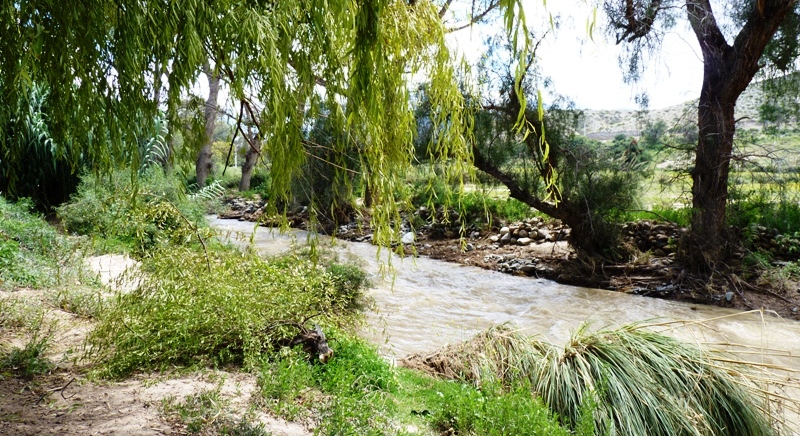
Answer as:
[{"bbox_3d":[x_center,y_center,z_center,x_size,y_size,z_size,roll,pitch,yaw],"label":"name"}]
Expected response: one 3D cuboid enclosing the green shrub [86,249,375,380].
[{"bbox_3d":[-1.400,0.623,5.242,2.200,0.880,1.600,0,6,0],"label":"green shrub"}]

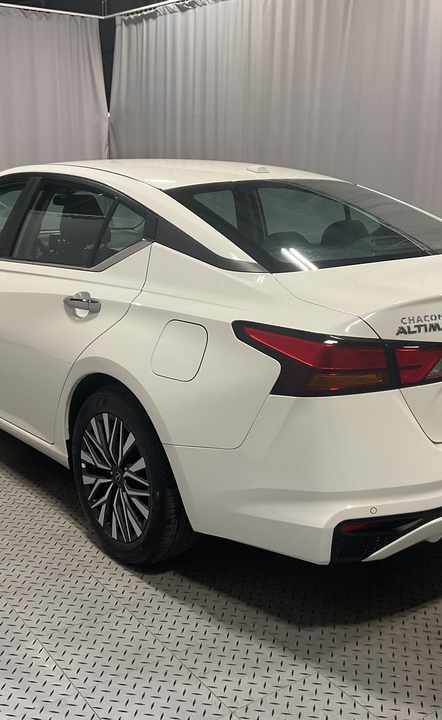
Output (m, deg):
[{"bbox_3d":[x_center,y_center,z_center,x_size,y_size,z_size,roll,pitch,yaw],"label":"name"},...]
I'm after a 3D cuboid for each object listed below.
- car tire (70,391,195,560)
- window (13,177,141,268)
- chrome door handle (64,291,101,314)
[{"bbox_3d":[-0.318,0.414,2.990,0.230,0.660,0.660,-11,18,-38],"label":"car tire"},{"bbox_3d":[-0.574,-0.552,3.232,0.070,0.400,1.030,15,1,-41],"label":"window"},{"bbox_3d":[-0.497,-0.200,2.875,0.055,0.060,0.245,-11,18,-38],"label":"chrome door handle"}]

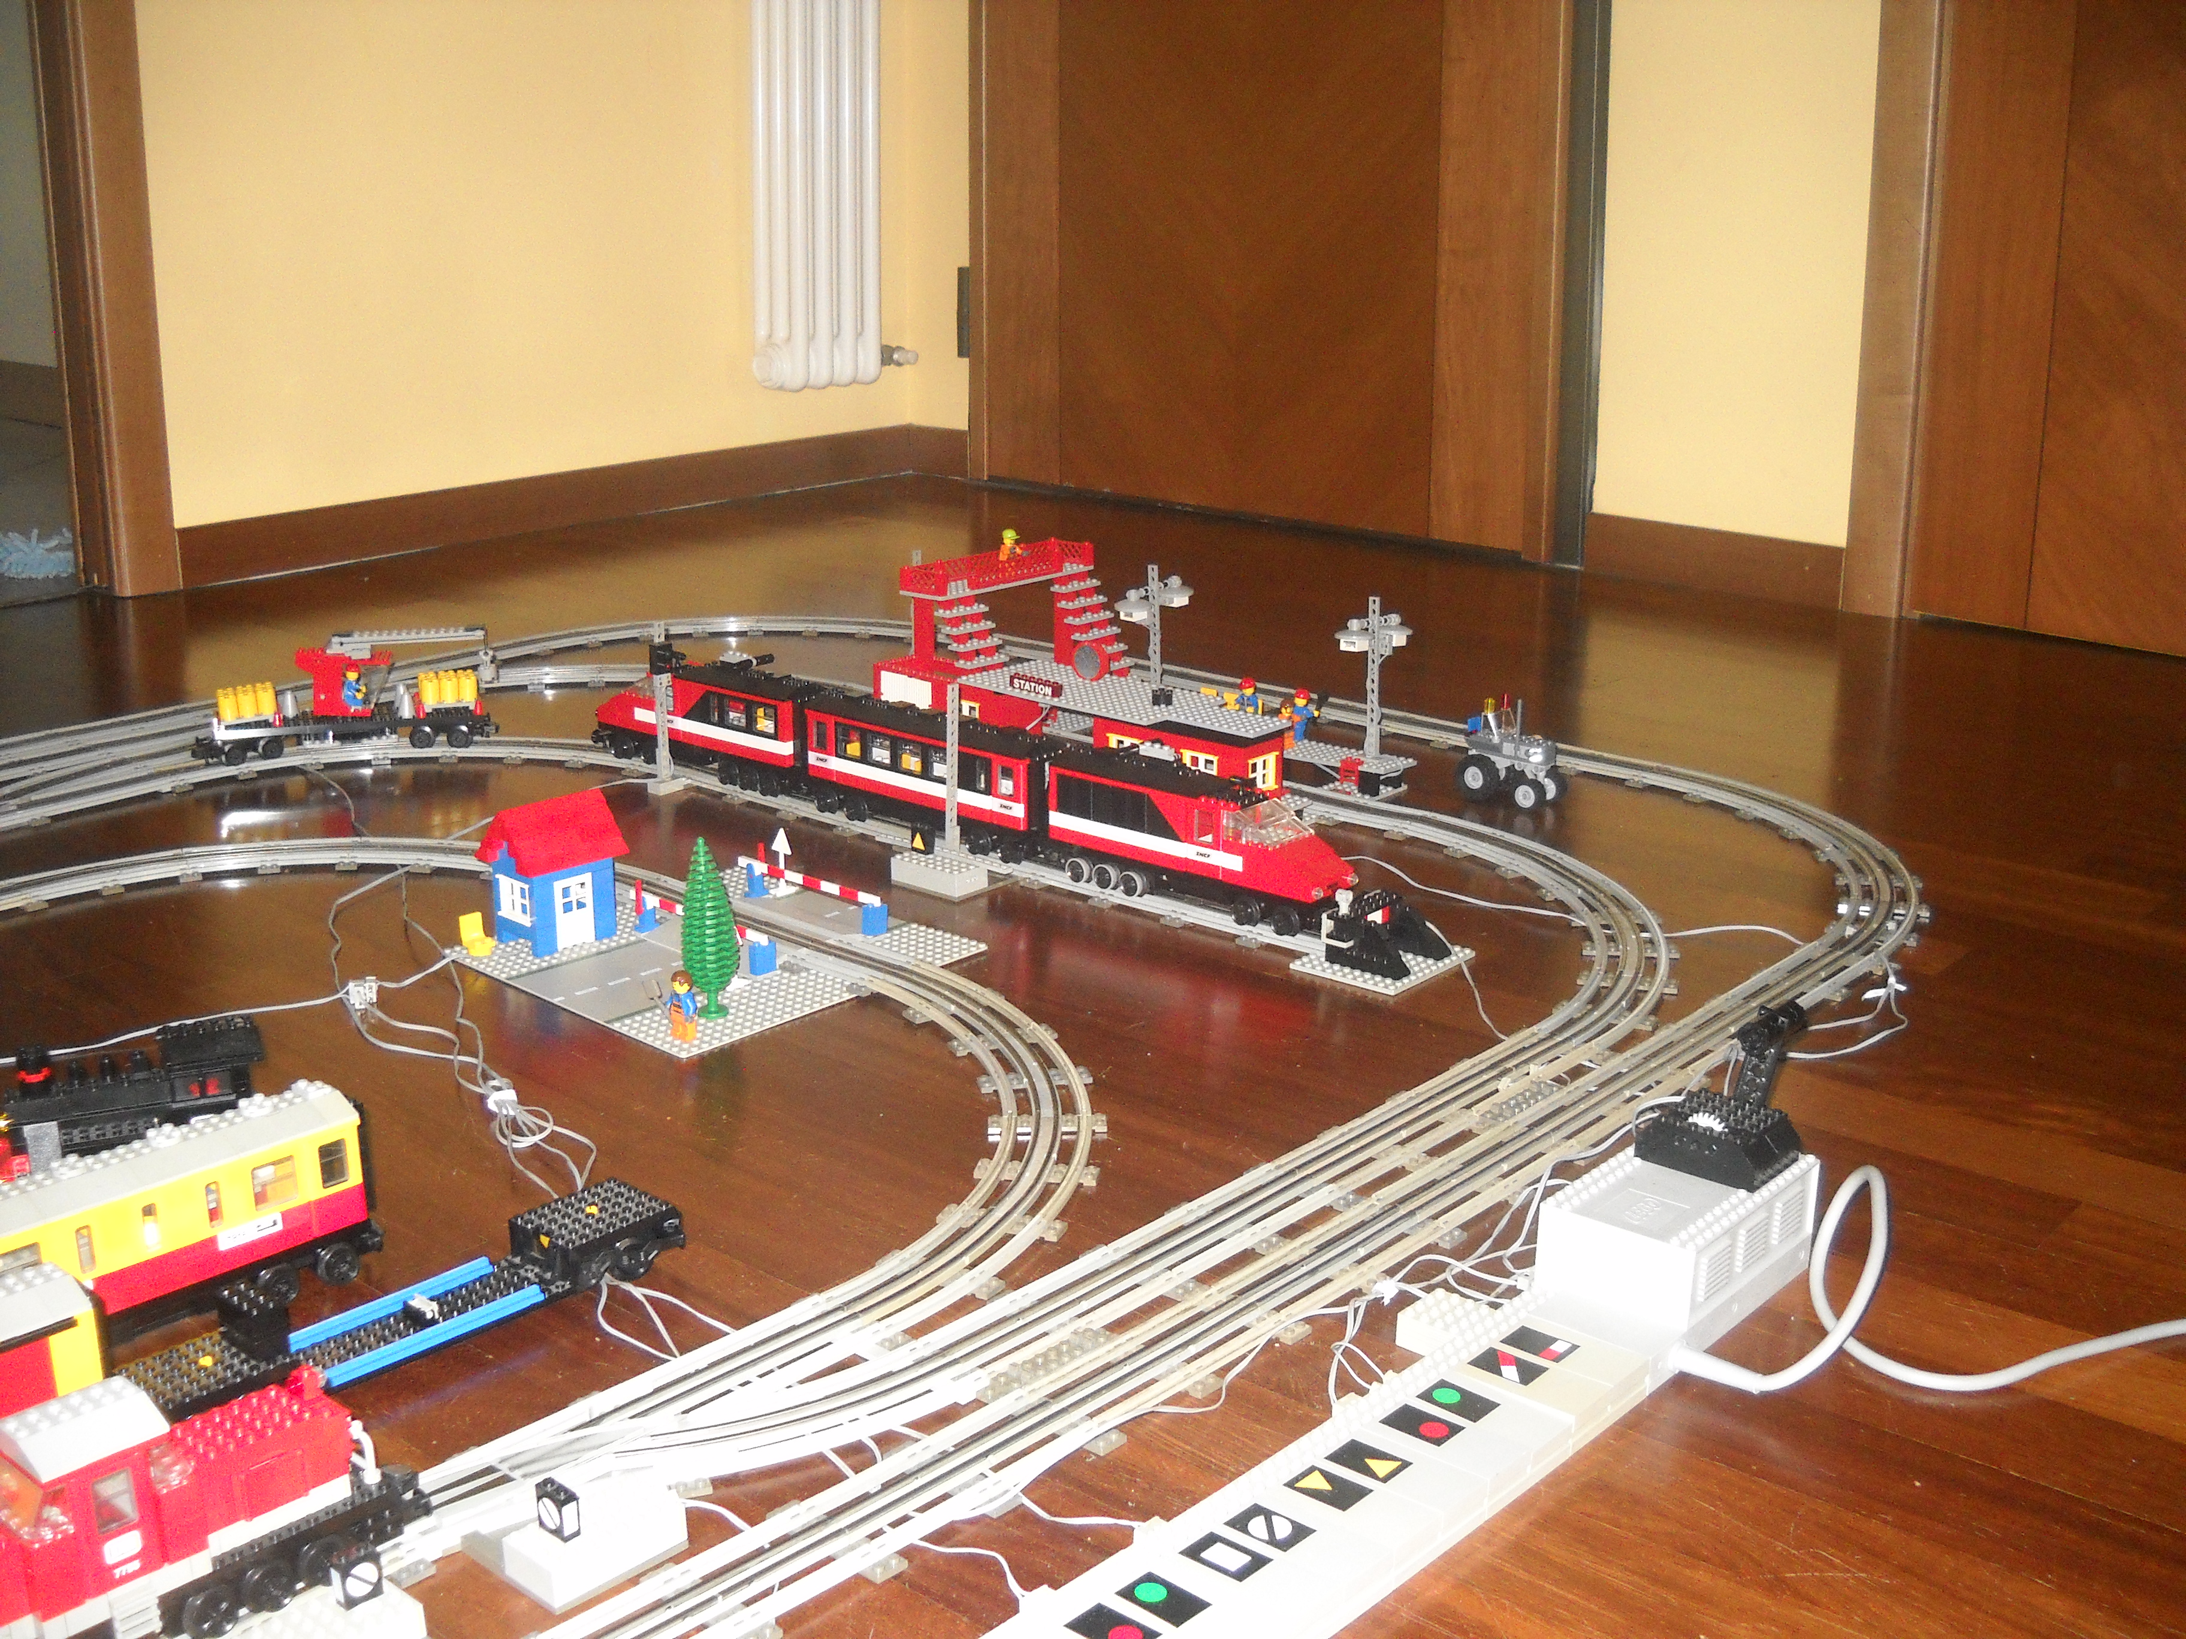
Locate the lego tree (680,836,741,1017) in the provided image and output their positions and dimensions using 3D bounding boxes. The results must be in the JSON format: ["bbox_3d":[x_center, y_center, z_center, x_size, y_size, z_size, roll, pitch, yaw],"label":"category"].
[{"bbox_3d":[-0.236,0.064,1.465,0.034,0.115,0.034,0,17,0],"label":"lego tree"}]

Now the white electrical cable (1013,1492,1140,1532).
[{"bbox_3d":[-0.008,0.277,0.961,0.054,0.006,0.015,8,19,23],"label":"white electrical cable"}]

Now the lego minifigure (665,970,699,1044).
[{"bbox_3d":[-0.246,0.111,1.436,0.025,0.042,0.015,15,22,40],"label":"lego minifigure"}]

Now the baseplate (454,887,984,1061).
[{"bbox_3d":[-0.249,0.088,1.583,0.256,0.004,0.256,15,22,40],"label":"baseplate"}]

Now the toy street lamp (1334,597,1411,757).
[{"bbox_3d":[0.229,-0.117,1.952,0.074,0.133,0.032,-11,20,-33],"label":"toy street lamp"}]

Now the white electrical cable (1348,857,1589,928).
[{"bbox_3d":[0.260,0.050,1.714,0.026,0.005,0.210,-16,23,-42],"label":"white electrical cable"}]

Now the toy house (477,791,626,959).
[{"bbox_3d":[-0.356,0.033,1.593,0.064,0.098,0.078,15,22,40],"label":"toy house"}]

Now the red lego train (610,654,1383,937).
[{"bbox_3d":[-0.120,-0.043,1.802,0.748,0.107,0.050,14,22,37],"label":"red lego train"}]

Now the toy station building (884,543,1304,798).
[{"bbox_3d":[0.033,-0.119,2.000,0.395,0.155,0.245,14,22,39],"label":"toy station building"}]

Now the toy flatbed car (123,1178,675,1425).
[{"bbox_3d":[-0.307,0.213,1.085,0.048,0.055,0.284,15,22,40],"label":"toy flatbed car"}]

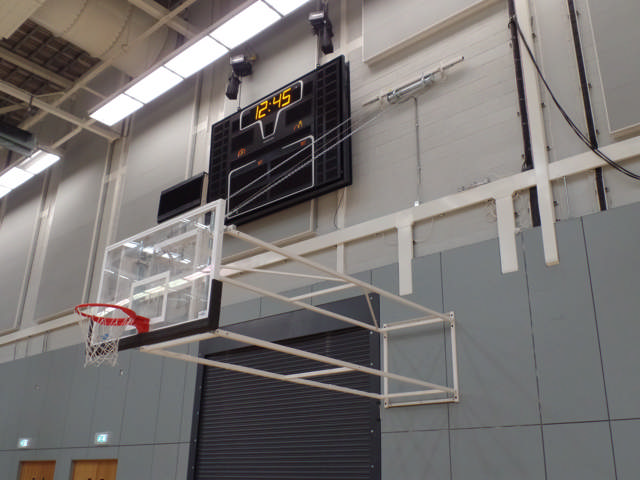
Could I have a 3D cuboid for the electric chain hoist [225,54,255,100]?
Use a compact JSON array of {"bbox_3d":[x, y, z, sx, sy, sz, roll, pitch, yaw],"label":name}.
[{"bbox_3d":[-1.510,-3.054,12.165,0.360,0.700,0.360,-17,-28,39],"label":"electric chain hoist"}]

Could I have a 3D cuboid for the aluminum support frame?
[{"bbox_3d":[0.038,0.962,6.807,1.060,1.090,3.600,-17,-28,39],"label":"aluminum support frame"}]

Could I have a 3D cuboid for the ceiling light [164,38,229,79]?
[{"bbox_3d":[-2.450,-3.660,12.872,1.441,0.120,0.547,-17,-28,39],"label":"ceiling light"}]

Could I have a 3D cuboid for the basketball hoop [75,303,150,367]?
[{"bbox_3d":[-1.779,0.813,5.486,0.480,0.460,0.610,-17,-28,39],"label":"basketball hoop"}]

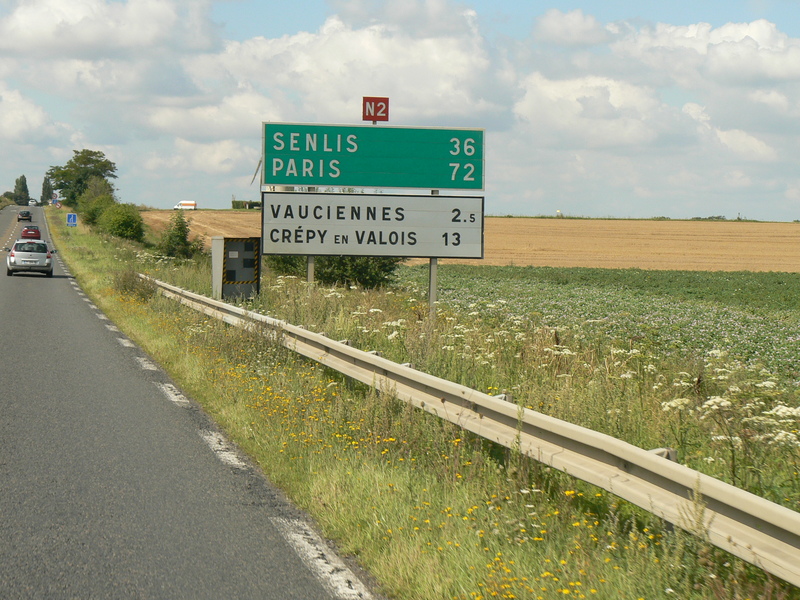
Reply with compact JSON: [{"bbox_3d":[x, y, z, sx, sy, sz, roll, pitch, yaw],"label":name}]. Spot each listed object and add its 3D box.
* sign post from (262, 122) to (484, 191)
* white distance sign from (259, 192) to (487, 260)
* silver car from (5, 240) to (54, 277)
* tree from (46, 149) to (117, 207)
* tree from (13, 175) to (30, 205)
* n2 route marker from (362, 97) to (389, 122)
[{"bbox_3d":[-0.389,-2.131,33.400,3.360,0.940,0.070,1,2,-8],"label":"sign post"},{"bbox_3d":[-0.395,-1.101,33.400,3.340,0.930,0.070,1,2,-8],"label":"white distance sign"},{"bbox_3d":[-14.628,-1.670,88.700,1.850,1.490,4.450,1,2,-9],"label":"silver car"},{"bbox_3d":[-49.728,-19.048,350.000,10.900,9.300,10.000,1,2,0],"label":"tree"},{"bbox_3d":[-114.724,-33.064,680.000,5.200,10.100,5.200,1,2,0],"label":"tree"},{"bbox_3d":[-0.353,-2.840,33.400,0.385,0.360,0.050,1,2,-8],"label":"n2 route marker"}]

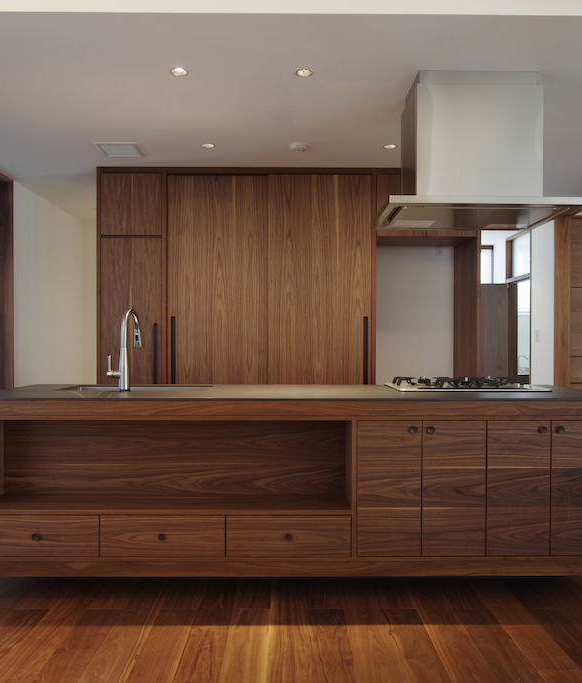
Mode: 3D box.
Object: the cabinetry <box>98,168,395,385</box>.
[{"bbox_3d":[-0.400,-0.100,4.770,2.120,2.400,0.600,0,0,0],"label":"cabinetry"}]

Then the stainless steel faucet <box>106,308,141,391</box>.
[{"bbox_3d":[-0.846,0.038,3.045,0.120,0.408,0.260,0,0,3],"label":"stainless steel faucet"}]

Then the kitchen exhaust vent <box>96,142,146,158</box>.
[{"bbox_3d":[-1.155,-1.290,4.060,0.285,0.020,0.310,0,0,0],"label":"kitchen exhaust vent"}]

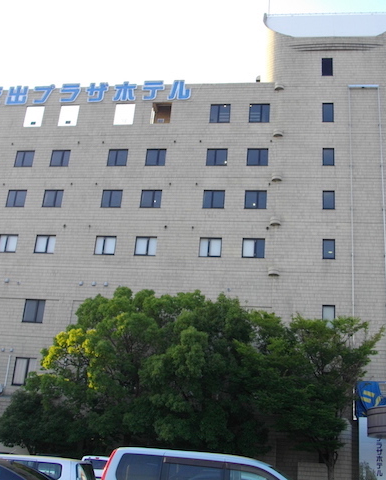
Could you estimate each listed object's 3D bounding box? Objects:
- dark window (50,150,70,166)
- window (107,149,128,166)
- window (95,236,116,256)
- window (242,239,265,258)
[{"bbox_3d":[-8.534,-5.241,38.052,1.223,1.187,0.150,1,-21,10],"label":"dark window"},{"bbox_3d":[-4.939,-5.364,39.015,1.310,1.238,0.120,1,-21,10],"label":"window"},{"bbox_3d":[-5.224,0.328,35.323,1.267,1.174,0.150,1,-21,10],"label":"window"},{"bbox_3d":[3.406,0.459,33.193,1.259,1.175,0.150,1,-21,9],"label":"window"}]

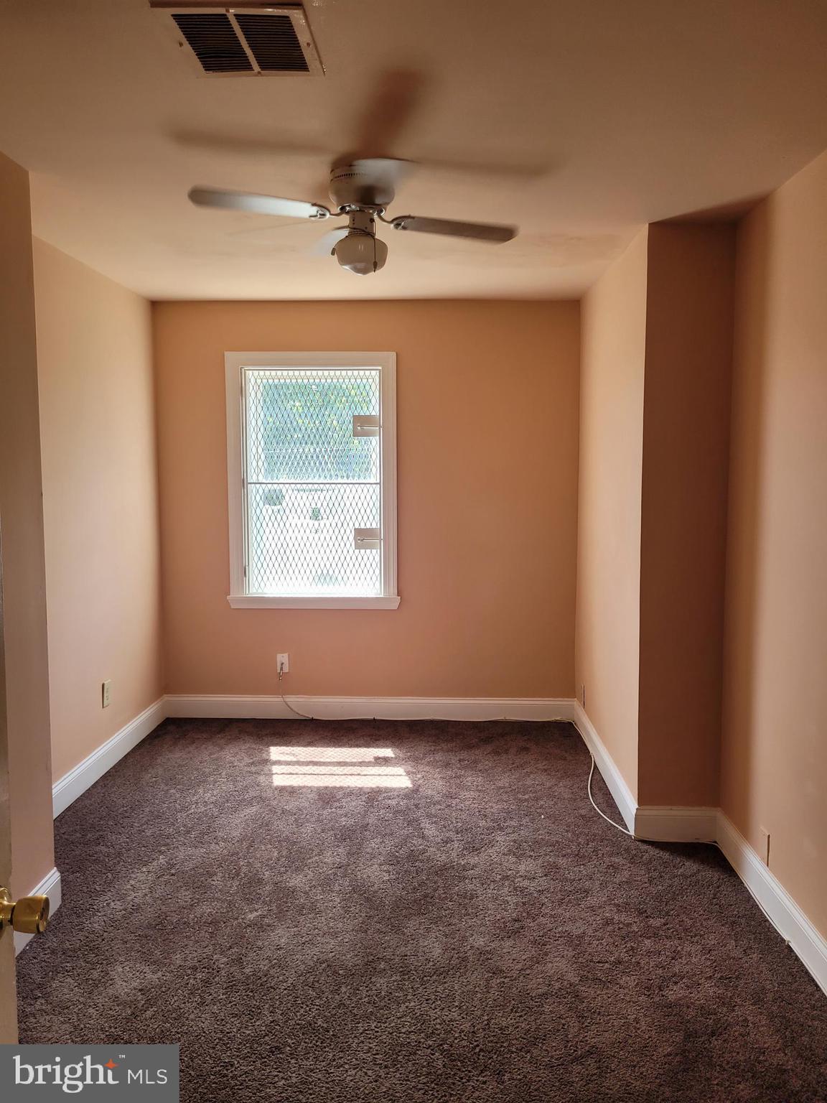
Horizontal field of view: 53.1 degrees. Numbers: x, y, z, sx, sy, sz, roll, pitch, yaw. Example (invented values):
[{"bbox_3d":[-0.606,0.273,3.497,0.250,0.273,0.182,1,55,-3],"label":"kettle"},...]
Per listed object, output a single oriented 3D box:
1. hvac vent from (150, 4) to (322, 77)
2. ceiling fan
[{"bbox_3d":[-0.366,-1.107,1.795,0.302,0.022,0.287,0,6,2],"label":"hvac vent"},{"bbox_3d":[-0.149,-1.037,2.615,1.080,0.325,1.080,-2,6,-21],"label":"ceiling fan"}]

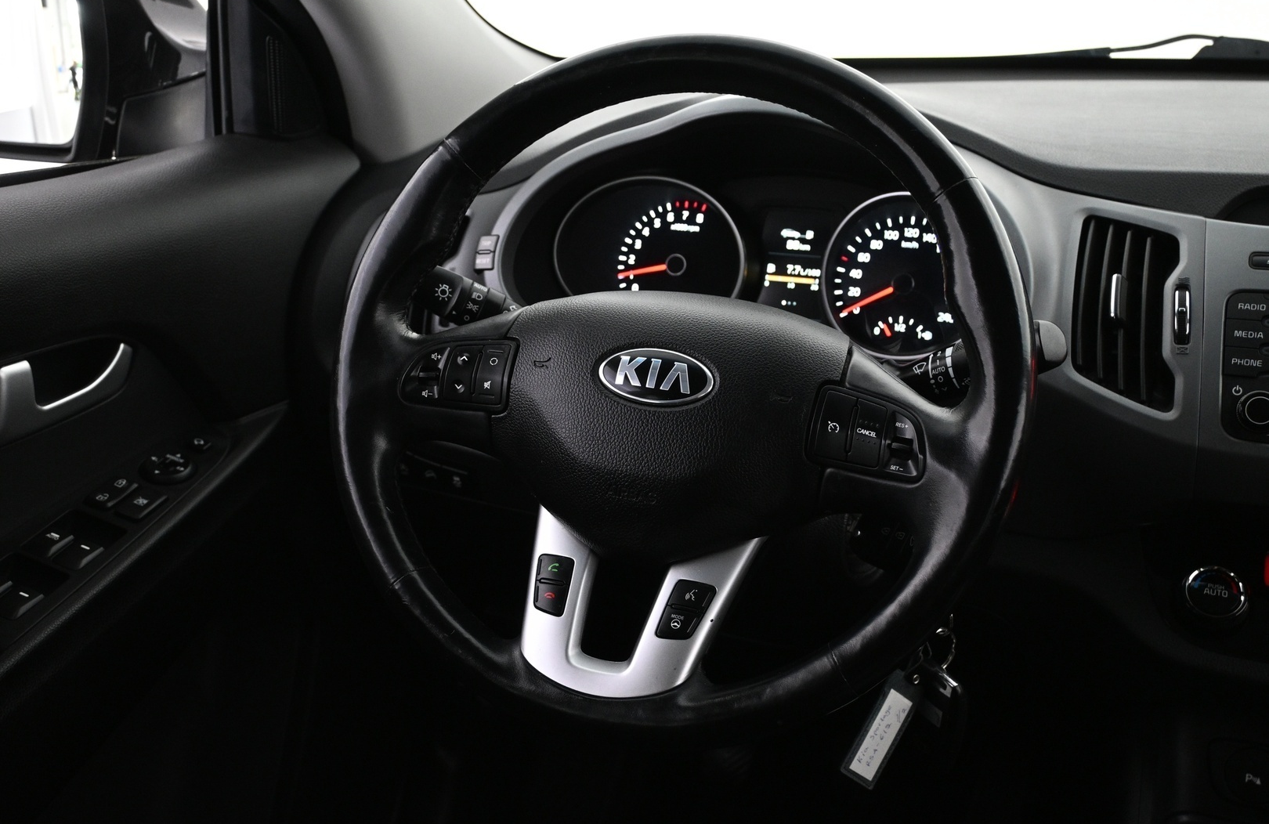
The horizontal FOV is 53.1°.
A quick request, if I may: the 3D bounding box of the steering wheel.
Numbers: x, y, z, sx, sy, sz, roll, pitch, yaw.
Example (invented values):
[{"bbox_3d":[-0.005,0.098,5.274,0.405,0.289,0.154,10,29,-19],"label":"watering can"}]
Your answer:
[{"bbox_3d":[0.020,-0.014,0.691,0.381,0.381,0.100,8,-6,18],"label":"steering wheel"}]

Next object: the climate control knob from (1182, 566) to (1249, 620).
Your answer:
[{"bbox_3d":[0.377,0.121,0.827,0.039,0.018,0.039,7,60,18],"label":"climate control knob"}]

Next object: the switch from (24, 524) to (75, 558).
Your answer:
[{"bbox_3d":[-0.345,0.081,0.747,0.020,0.012,0.024,14,32,14],"label":"switch"}]

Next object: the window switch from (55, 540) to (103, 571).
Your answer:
[{"bbox_3d":[-0.324,0.087,0.740,0.021,0.012,0.024,14,32,14],"label":"window switch"}]

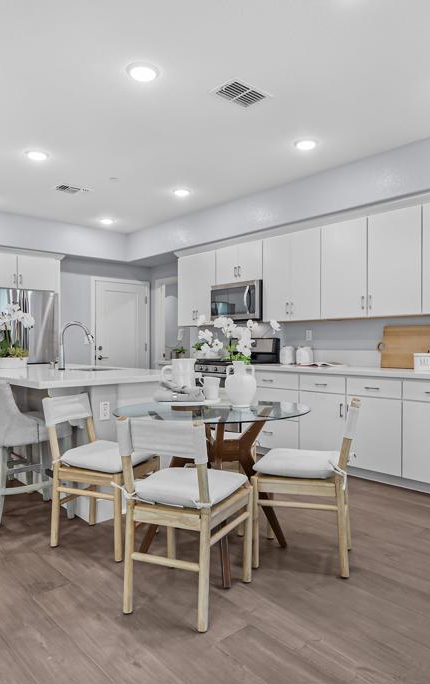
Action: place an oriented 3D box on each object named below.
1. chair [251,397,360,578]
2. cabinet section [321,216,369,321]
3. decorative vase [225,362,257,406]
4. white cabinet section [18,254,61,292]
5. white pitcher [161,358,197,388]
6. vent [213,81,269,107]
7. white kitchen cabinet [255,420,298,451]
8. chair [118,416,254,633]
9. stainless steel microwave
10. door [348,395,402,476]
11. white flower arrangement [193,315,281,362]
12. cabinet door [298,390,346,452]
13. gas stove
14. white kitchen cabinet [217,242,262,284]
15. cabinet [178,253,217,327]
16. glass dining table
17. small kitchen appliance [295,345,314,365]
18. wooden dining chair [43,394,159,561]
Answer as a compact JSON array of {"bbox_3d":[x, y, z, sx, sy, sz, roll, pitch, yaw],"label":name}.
[{"bbox_3d":[0.504,0.706,2.566,0.530,0.870,0.450,0,0,17],"label":"chair"},{"bbox_3d":[1.333,-0.673,4.681,0.320,0.911,0.511,0,0,-42],"label":"cabinet section"},{"bbox_3d":[0.161,0.259,3.001,0.195,0.276,0.190,0,0,3],"label":"decorative vase"},{"bbox_3d":[-2.493,-0.891,6.579,0.549,0.424,0.500,0,0,-42],"label":"white cabinet section"},{"bbox_3d":[-0.235,0.248,3.200,0.235,0.265,0.145,0,0,0],"label":"white pitcher"},{"bbox_3d":[0.171,-1.606,3.154,0.335,0.020,0.225,0,0,-42],"label":"vent"},{"bbox_3d":[0.751,0.878,4.892,0.580,0.310,0.720,0,0,-42],"label":"white kitchen cabinet"},{"bbox_3d":[-0.119,0.729,2.171,0.440,0.830,0.510,0,0,23],"label":"chair"},{"bbox_3d":[0.365,-0.445,5.619,0.395,0.412,0.765,0,0,-41],"label":"stainless steel microwave"},{"bbox_3d":[1.316,0.766,4.005,0.022,0.615,0.492,0,-1,-42],"label":"door"},{"bbox_3d":[0.141,-0.022,3.024,0.520,0.310,0.400,0,0,3],"label":"white flower arrangement"},{"bbox_3d":[0.975,0.769,4.386,0.022,0.615,0.497,0,-1,-42],"label":"cabinet door"},{"bbox_3d":[0.243,0.562,5.466,0.690,1.190,0.765,0,0,-42],"label":"gas stove"},{"bbox_3d":[0.391,-0.883,5.588,0.340,0.410,0.760,0,0,-42],"label":"white kitchen cabinet"},{"bbox_3d":[-0.104,-0.645,6.147,0.340,0.880,0.740,0,0,-42],"label":"cabinet"},{"bbox_3d":[-0.014,0.764,2.733,1.100,0.765,1.100,0,0,0],"label":"glass dining table"},{"bbox_3d":[0.913,0.142,4.920,0.173,0.193,0.173,0,0,0],"label":"small kitchen appliance"},{"bbox_3d":[-0.651,0.734,2.800,0.515,0.825,0.440,0,0,22],"label":"wooden dining chair"}]

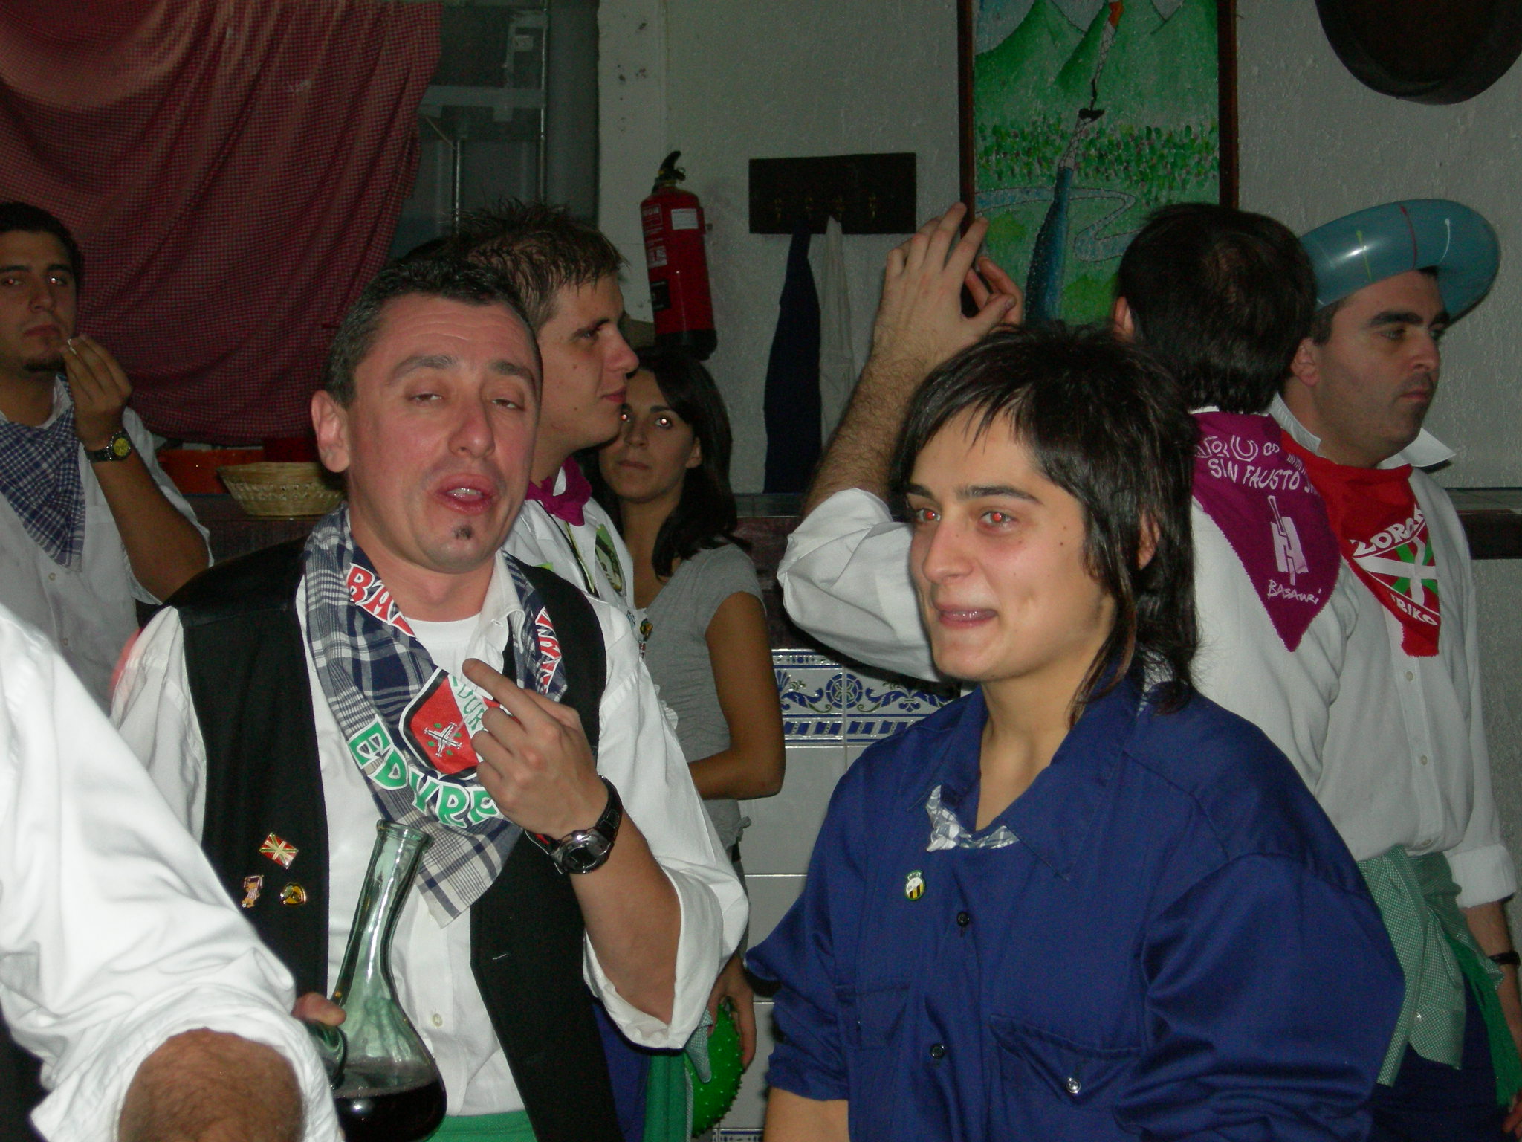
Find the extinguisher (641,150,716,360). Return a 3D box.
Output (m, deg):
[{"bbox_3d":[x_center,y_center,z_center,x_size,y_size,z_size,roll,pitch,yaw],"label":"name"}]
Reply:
[{"bbox_3d":[-0.196,-0.771,9.204,0.172,0.515,0.165,-6,8,1],"label":"extinguisher"}]

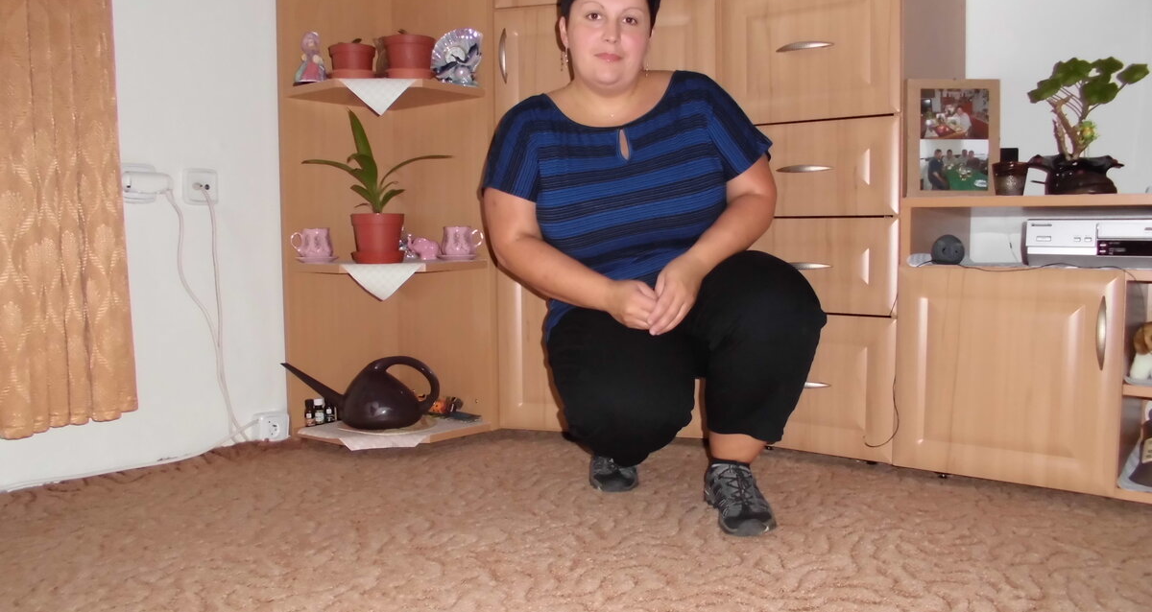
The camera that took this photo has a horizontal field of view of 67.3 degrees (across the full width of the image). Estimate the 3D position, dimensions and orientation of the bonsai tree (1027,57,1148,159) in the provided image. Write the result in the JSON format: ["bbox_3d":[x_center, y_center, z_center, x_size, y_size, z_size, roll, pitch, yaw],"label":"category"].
[{"bbox_3d":[1.005,-0.388,1.699,0.207,0.199,0.190,2,5,30],"label":"bonsai tree"}]

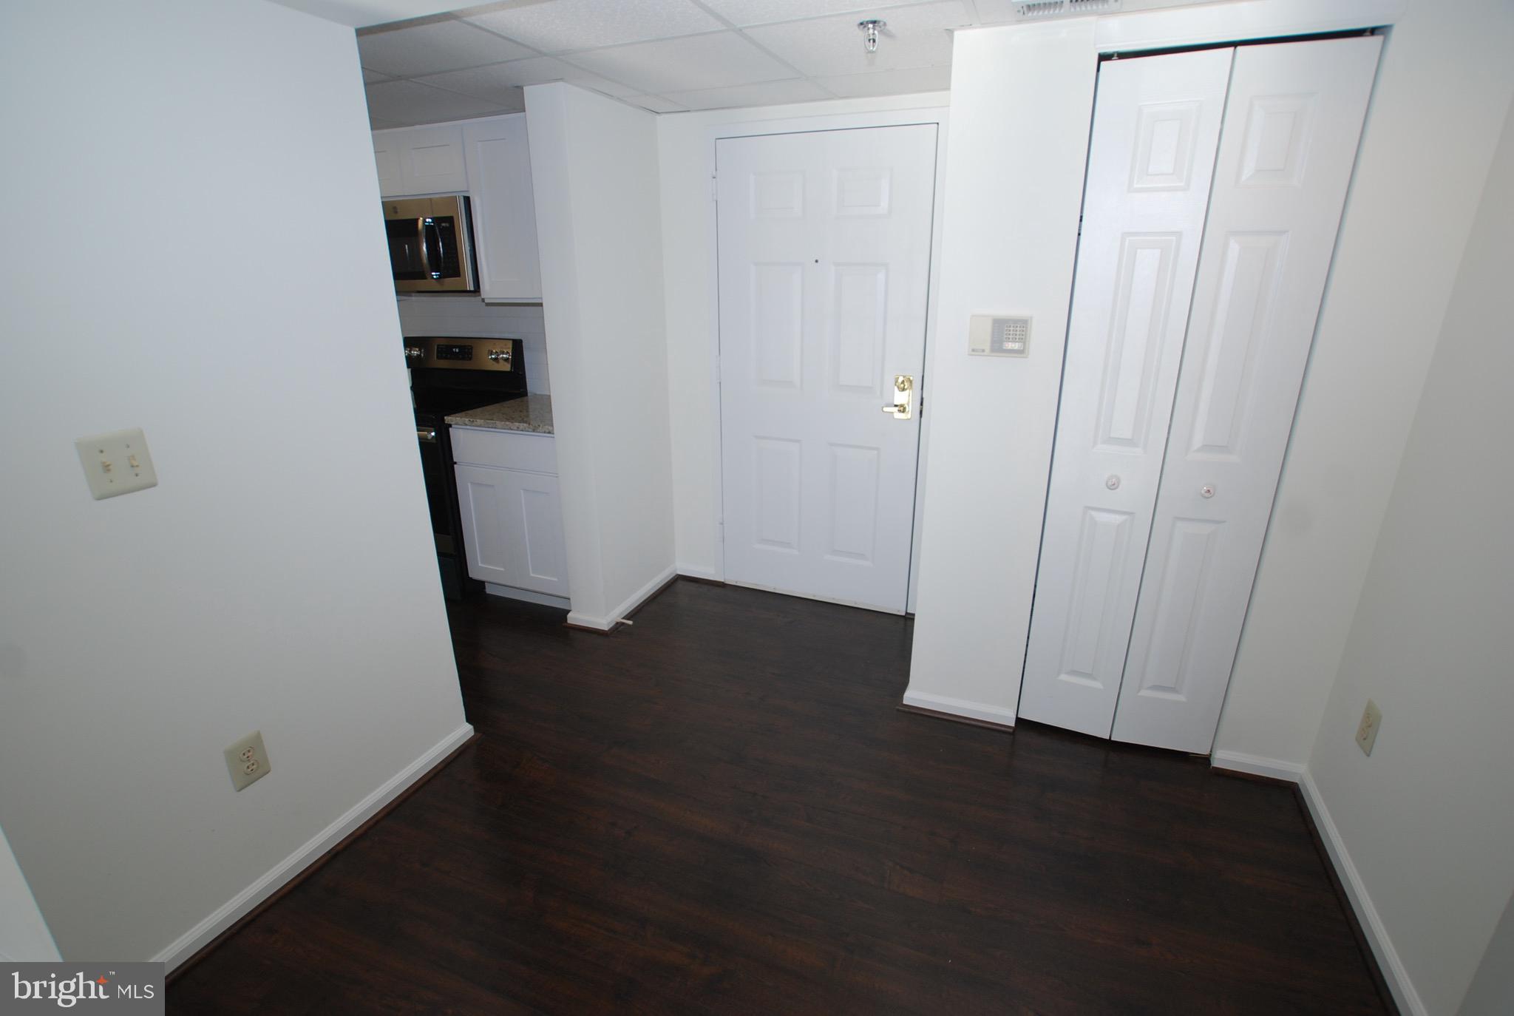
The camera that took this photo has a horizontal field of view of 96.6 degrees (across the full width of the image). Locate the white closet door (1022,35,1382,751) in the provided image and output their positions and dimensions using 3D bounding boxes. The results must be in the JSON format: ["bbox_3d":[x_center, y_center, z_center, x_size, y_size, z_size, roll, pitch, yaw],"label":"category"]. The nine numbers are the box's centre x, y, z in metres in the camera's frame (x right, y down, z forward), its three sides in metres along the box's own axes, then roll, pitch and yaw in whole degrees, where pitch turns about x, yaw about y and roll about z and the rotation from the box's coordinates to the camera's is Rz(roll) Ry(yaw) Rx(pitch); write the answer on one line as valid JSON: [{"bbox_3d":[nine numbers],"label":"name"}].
[{"bbox_3d":[1.179,-0.172,1.973,0.579,1.993,0.058,7,21,20],"label":"white closet door"}]

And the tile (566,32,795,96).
[{"bbox_3d":[-0.235,-1.422,2.171,0.609,0.020,0.582,7,21,20],"label":"tile"}]

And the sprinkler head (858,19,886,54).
[{"bbox_3d":[0.306,-1.254,1.800,0.064,0.065,0.064,7,21,20],"label":"sprinkler head"}]

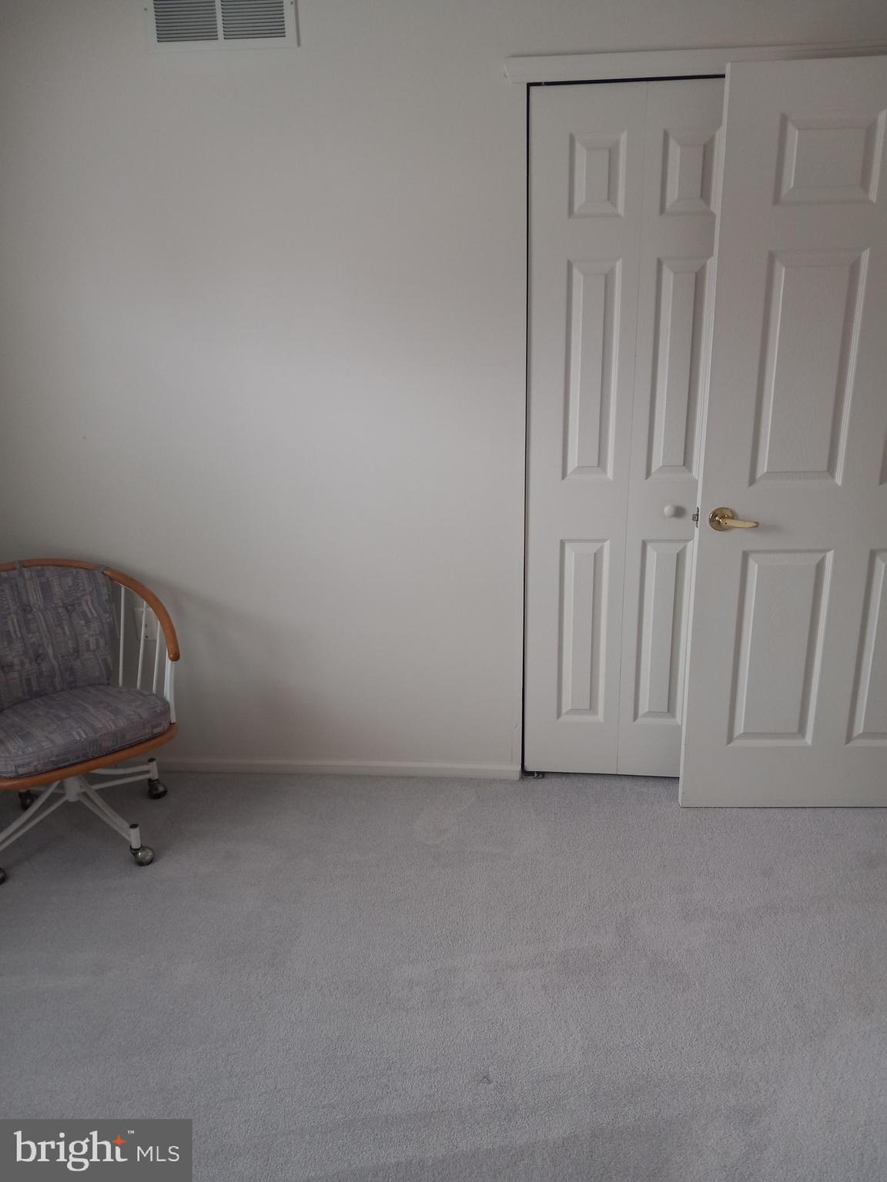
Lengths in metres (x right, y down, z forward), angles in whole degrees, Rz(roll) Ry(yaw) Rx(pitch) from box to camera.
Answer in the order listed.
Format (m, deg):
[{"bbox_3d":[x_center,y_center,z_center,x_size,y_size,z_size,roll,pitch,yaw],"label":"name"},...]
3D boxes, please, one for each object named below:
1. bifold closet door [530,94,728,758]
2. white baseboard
[{"bbox_3d":[0.547,-0.365,2.704,0.600,2.010,0.040,0,18,5],"label":"bifold closet door"},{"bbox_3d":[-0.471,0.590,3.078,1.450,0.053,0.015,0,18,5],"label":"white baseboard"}]

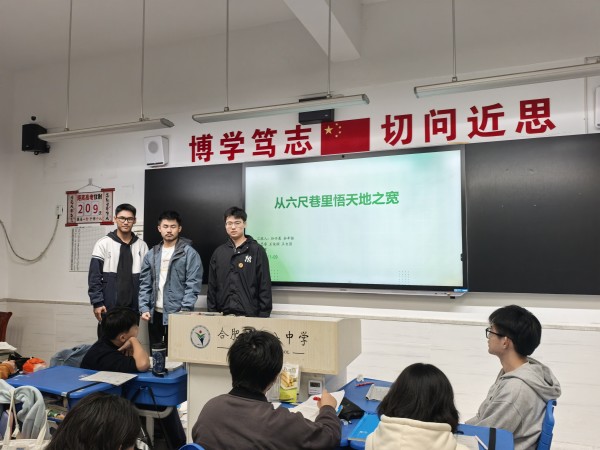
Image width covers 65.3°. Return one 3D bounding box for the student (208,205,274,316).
[{"bbox_3d":[-0.453,0.747,3.567,0.480,1.794,0.280,0,-3,5],"label":"student"}]

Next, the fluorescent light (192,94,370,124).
[{"bbox_3d":[-0.160,-0.776,3.199,1.240,0.055,0.140,-1,-4,21],"label":"fluorescent light"}]

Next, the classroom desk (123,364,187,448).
[{"bbox_3d":[-0.816,1.296,2.994,0.410,0.760,0.600,-1,-3,13],"label":"classroom desk"}]

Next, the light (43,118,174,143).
[{"bbox_3d":[-1.583,-0.749,3.749,1.240,0.055,0.140,-1,-4,21],"label":"light"}]

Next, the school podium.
[{"bbox_3d":[-0.192,1.074,2.898,1.050,1.070,0.620,-1,-4,18],"label":"school podium"}]

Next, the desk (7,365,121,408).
[{"bbox_3d":[-1.349,1.280,2.706,0.610,0.760,0.400,-2,-4,30],"label":"desk"}]

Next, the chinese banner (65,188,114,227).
[{"bbox_3d":[-2.307,-0.187,5.149,0.700,0.400,0.020,-1,-4,21],"label":"chinese banner"}]

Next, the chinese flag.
[{"bbox_3d":[0.397,-0.772,4.113,0.440,0.290,0.010,-1,-4,21],"label":"chinese flag"}]

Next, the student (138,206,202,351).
[{"bbox_3d":[-0.996,0.763,3.596,0.480,1.768,0.280,0,-3,2],"label":"student"}]

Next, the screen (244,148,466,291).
[{"bbox_3d":[0.401,-0.026,4.035,1.960,1.150,0.090,-1,-4,21],"label":"screen"}]

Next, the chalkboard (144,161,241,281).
[{"bbox_3d":[-1.053,0.003,4.571,1.130,1.160,0.050,-1,-4,21],"label":"chalkboard"}]

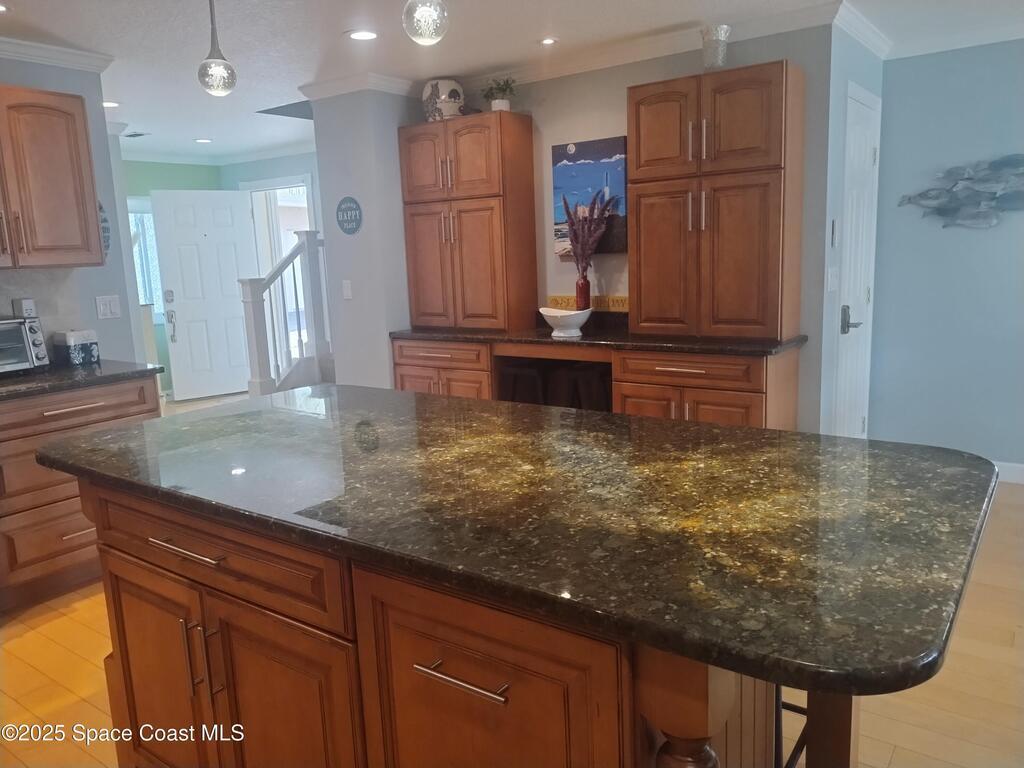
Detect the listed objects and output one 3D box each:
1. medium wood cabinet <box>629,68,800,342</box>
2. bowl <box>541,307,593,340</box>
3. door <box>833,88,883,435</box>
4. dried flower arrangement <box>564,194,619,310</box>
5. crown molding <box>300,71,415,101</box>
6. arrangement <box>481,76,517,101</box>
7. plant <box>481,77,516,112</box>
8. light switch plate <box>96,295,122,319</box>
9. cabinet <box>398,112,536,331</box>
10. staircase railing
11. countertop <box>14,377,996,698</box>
[{"bbox_3d":[0.982,-0.838,3.593,0.758,1.200,0.317,5,13,36],"label":"medium wood cabinet"},{"bbox_3d":[0.291,-0.329,3.898,0.261,0.148,0.181,5,13,36],"label":"bowl"},{"bbox_3d":[1.873,-0.481,4.016,0.050,2.124,0.777,5,13,36],"label":"door"},{"bbox_3d":[0.413,-0.656,4.018,0.251,0.740,0.191,5,13,36],"label":"dried flower arrangement"},{"bbox_3d":[-0.848,-1.770,4.532,0.610,0.088,0.649,5,13,36],"label":"crown molding"},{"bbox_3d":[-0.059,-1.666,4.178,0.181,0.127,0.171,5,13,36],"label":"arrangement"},{"bbox_3d":[-0.057,-1.627,4.185,0.181,0.208,0.171,5,13,36],"label":"plant"},{"bbox_3d":[-2.036,-0.384,3.748,0.008,0.115,0.115,5,13,36],"label":"light switch plate"},{"bbox_3d":[-0.258,-0.951,4.486,0.771,1.211,0.317,5,13,36],"label":"cabinet"},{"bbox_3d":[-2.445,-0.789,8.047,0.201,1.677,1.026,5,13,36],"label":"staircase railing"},{"bbox_3d":[-0.129,0.168,1.732,2.069,0.036,1.030,5,13,36],"label":"countertop"}]

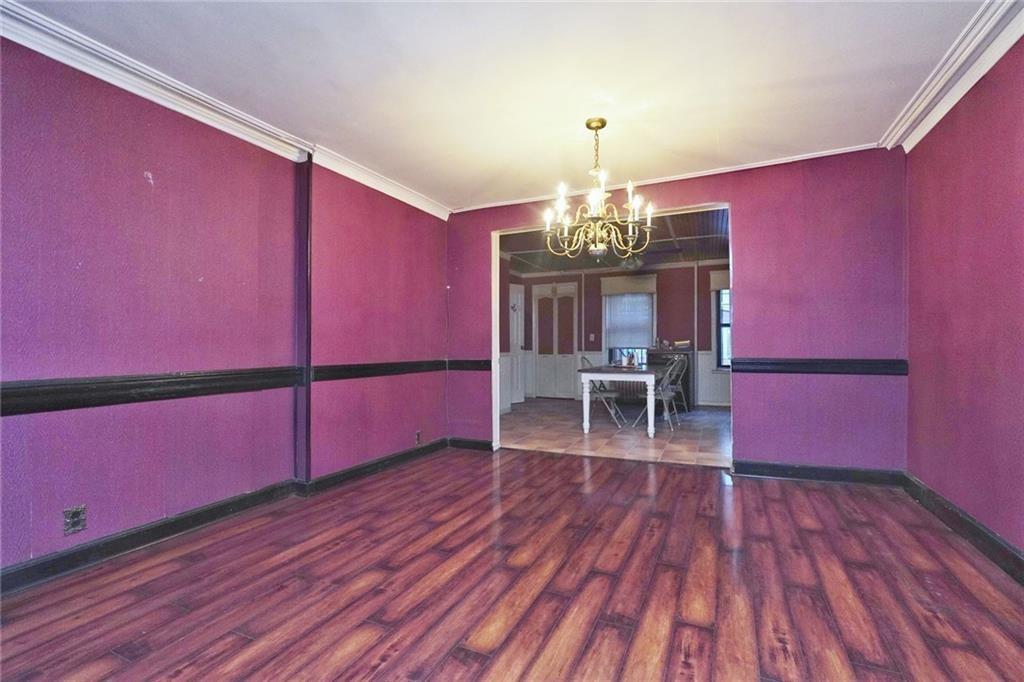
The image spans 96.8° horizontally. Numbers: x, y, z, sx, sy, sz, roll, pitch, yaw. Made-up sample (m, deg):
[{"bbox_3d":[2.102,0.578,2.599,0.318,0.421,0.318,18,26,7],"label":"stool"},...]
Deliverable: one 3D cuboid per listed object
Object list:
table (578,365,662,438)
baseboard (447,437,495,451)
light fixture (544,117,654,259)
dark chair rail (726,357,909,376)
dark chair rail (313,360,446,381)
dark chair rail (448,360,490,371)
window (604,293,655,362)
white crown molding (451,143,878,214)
[{"bbox_3d":[1.505,0.725,5.890,0.900,0.750,1.580,-1,-1,24],"label":"table"},{"bbox_3d":[-0.420,1.045,4.589,0.530,0.100,0.025,-1,-1,24],"label":"baseboard"},{"bbox_3d":[0.552,-0.955,2.925,0.710,0.900,0.710,-1,-1,24],"label":"light fixture"},{"bbox_3d":[2.260,0.194,3.401,1.100,0.115,0.030,-1,-1,24],"label":"dark chair rail"},{"bbox_3d":[-1.022,0.240,3.950,0.030,0.110,1.700,-1,-1,26],"label":"dark chair rail"},{"bbox_3d":[-0.430,0.247,4.605,0.520,0.110,0.030,-1,-1,24],"label":"dark chair rail"},{"bbox_3d":[2.201,-0.231,8.486,0.920,1.370,0.100,-1,-1,24],"label":"window"},{"bbox_3d":[0.994,-1.369,3.987,3.600,0.045,0.040,-1,-1,24],"label":"white crown molding"}]

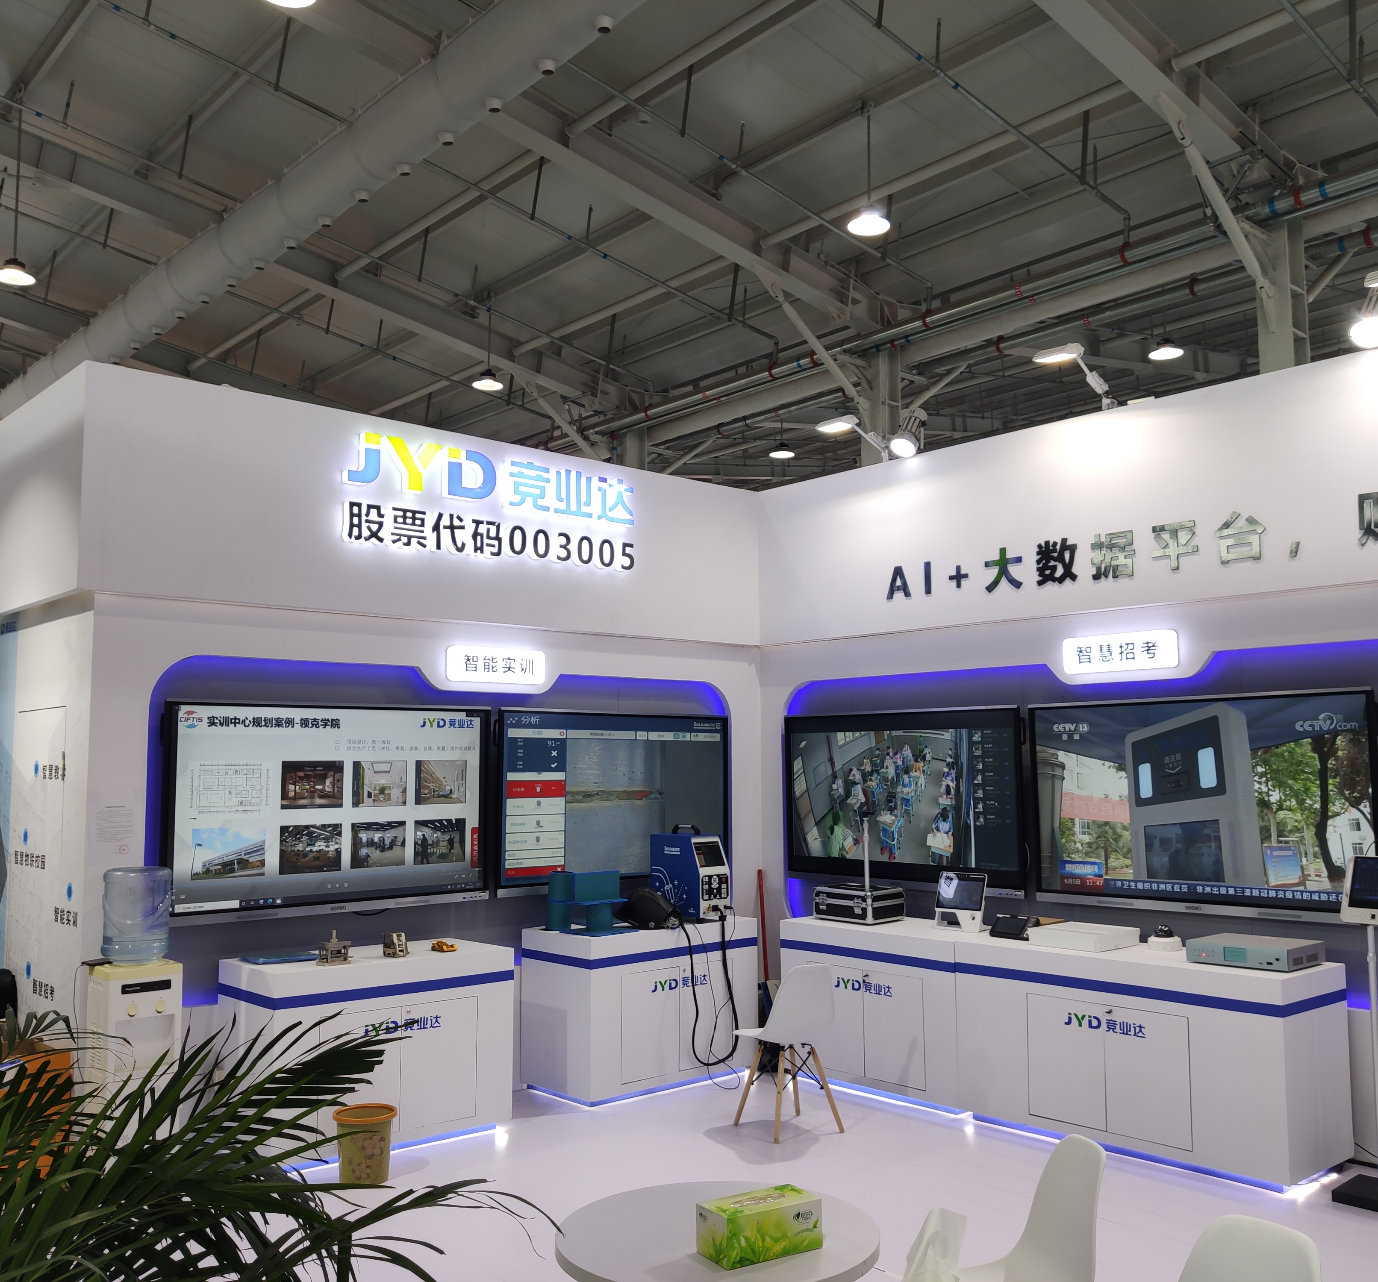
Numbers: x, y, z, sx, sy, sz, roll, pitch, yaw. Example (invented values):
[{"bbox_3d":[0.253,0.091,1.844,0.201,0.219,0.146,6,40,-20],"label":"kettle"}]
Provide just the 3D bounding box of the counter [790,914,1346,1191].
[{"bbox_3d":[1.687,1.930,6.412,0.595,0.865,2.800,5,-7,-42],"label":"counter"}]

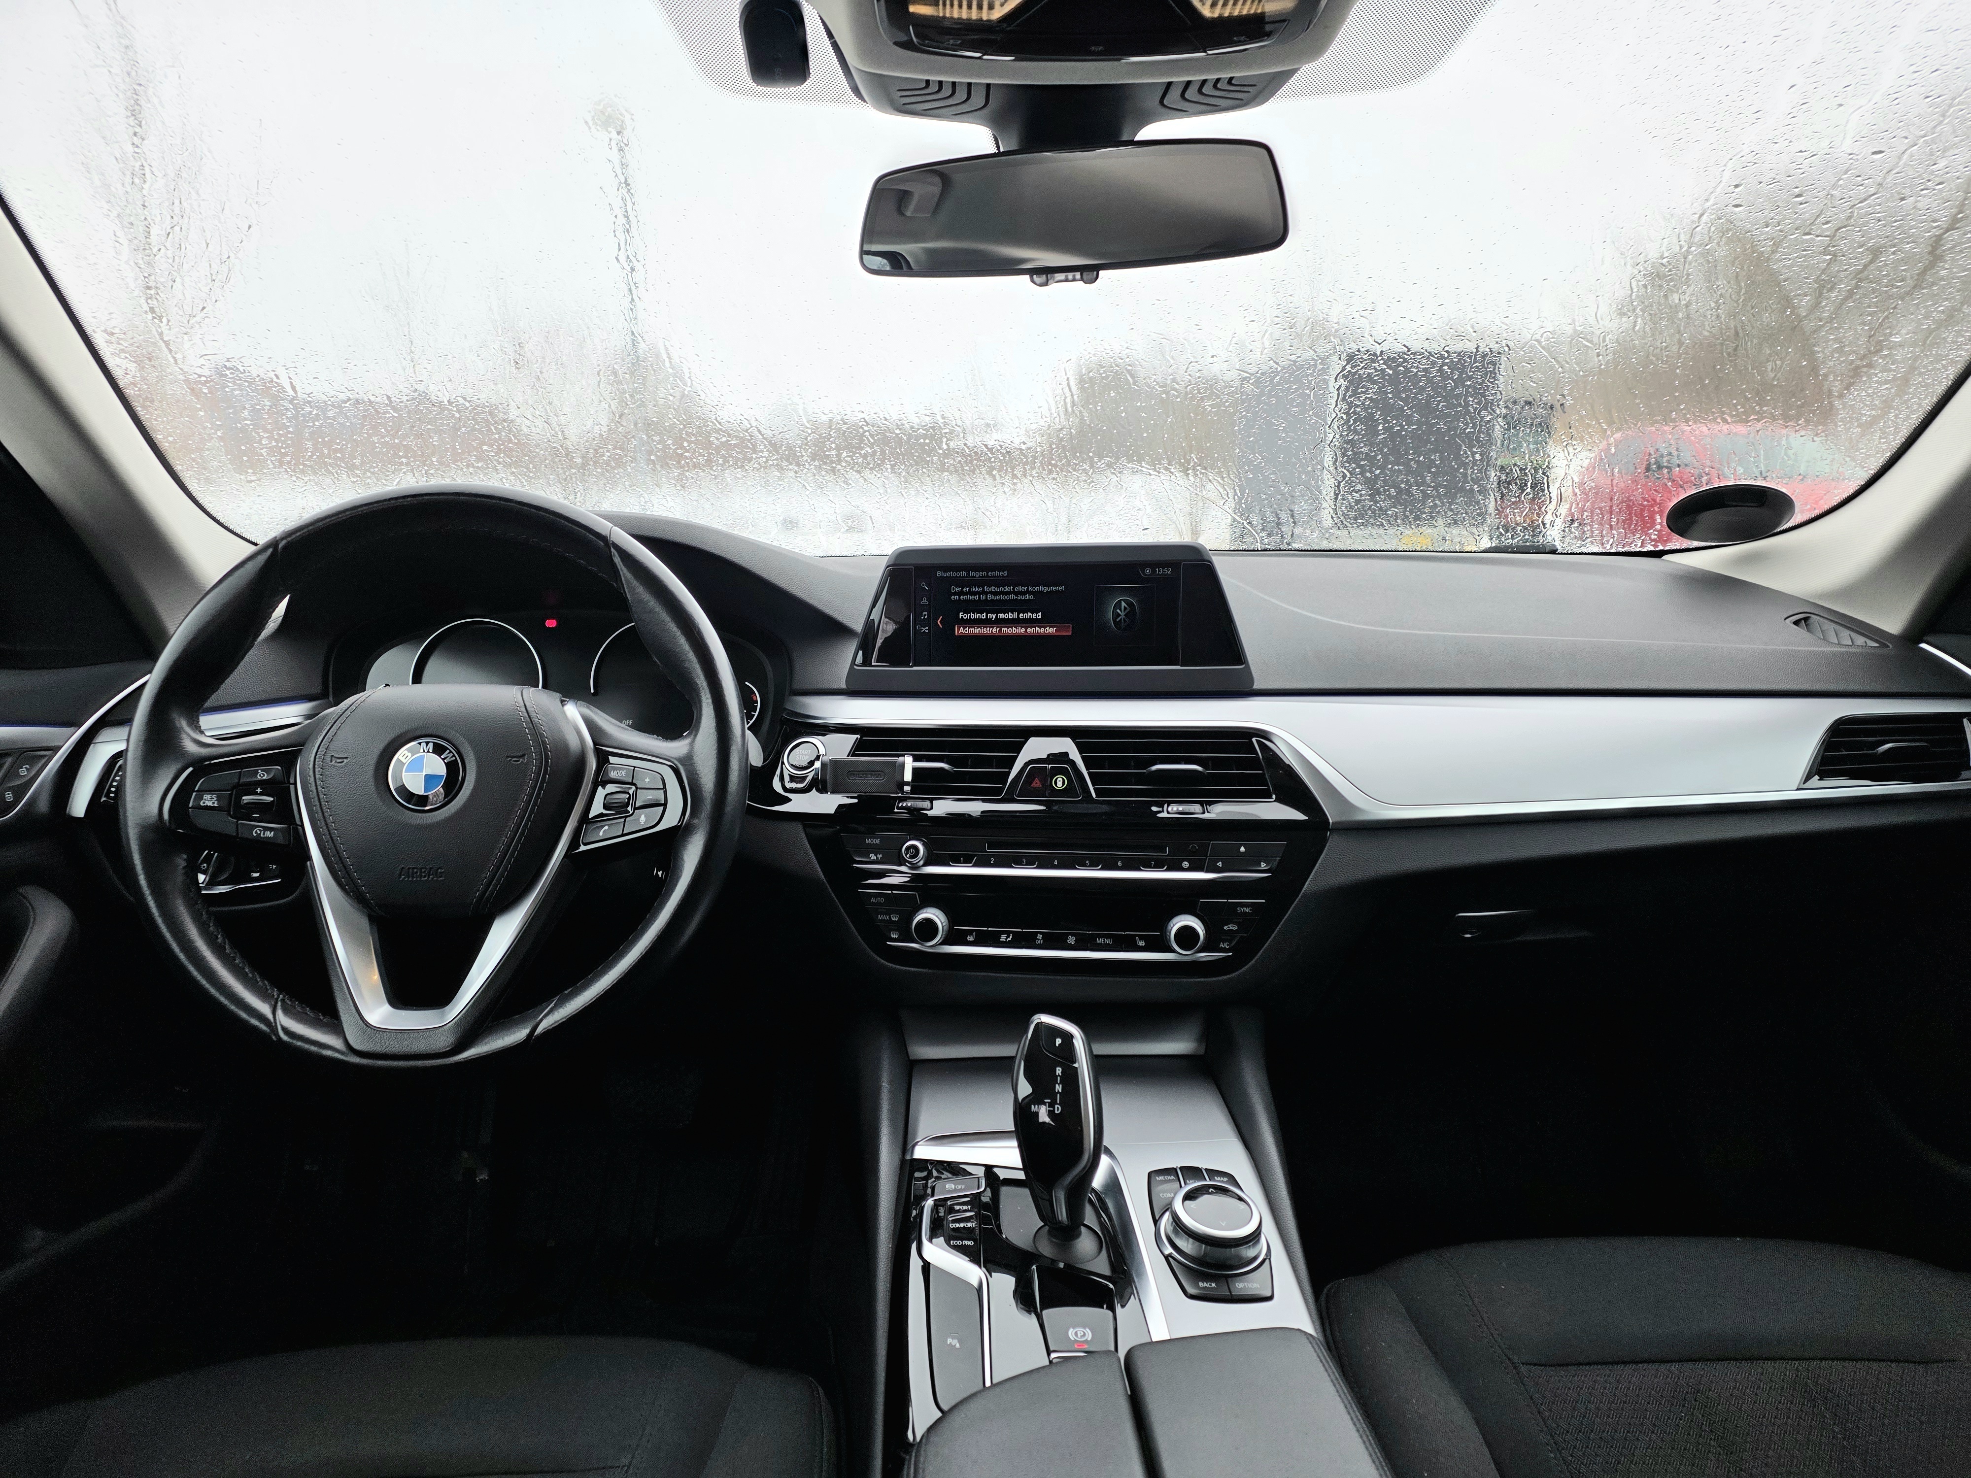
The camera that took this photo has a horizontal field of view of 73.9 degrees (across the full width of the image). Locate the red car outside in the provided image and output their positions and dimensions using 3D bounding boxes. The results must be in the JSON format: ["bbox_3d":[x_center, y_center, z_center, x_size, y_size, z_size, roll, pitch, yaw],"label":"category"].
[{"bbox_3d":[7.300,-2.271,12.705,1.690,1.480,3.900,0,12,-2],"label":"red car outside"}]

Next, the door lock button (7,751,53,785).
[{"bbox_3d":[-0.680,0.021,0.930,0.008,0.020,0.028,0,11,31],"label":"door lock button"}]

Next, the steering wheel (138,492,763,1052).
[{"bbox_3d":[-0.336,0.018,0.830,0.375,0.375,0.085,-1,-15,-4],"label":"steering wheel"}]

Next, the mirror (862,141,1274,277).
[{"bbox_3d":[0.052,-0.308,0.765,0.245,0.064,0.040,1,15,14],"label":"mirror"}]

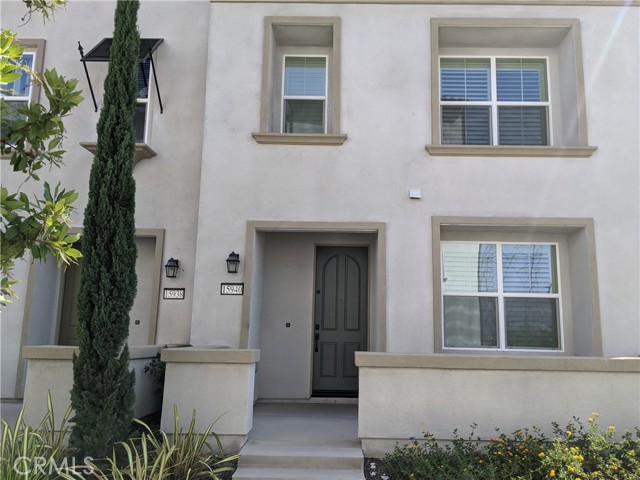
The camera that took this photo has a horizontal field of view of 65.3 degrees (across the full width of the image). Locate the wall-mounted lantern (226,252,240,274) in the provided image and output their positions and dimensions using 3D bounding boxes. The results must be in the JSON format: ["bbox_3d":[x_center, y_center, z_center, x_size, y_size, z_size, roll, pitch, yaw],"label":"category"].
[{"bbox_3d":[-1.262,0.334,7.303,0.175,0.305,0.210,1,-9,1],"label":"wall-mounted lantern"}]

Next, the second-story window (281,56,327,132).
[{"bbox_3d":[-0.258,-2.385,8.409,0.765,1.510,0.100,1,-9,1],"label":"second-story window"}]

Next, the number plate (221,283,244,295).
[{"bbox_3d":[-1.286,0.726,7.338,0.331,0.180,0.030,1,-9,1],"label":"number plate"}]

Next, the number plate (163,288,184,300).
[{"bbox_3d":[-2.328,0.863,7.969,0.332,0.180,0.030,1,-9,1],"label":"number plate"}]

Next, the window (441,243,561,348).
[{"bbox_3d":[2.842,0.881,7.833,1.856,1.690,0.100,1,-9,1],"label":"window"}]

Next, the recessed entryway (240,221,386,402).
[{"bbox_3d":[-0.073,1.157,7.742,2.083,2.715,1.010,1,-9,1],"label":"recessed entryway"}]

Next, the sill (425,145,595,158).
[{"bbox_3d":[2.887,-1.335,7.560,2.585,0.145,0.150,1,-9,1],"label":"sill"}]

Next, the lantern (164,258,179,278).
[{"bbox_3d":[-2.359,0.445,7.940,0.175,0.305,0.210,1,-9,1],"label":"lantern"}]

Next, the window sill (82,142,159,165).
[{"bbox_3d":[-3.240,-1.359,8.079,1.030,0.255,0.540,1,-9,1],"label":"window sill"}]

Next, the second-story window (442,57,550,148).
[{"bbox_3d":[2.911,-2.270,8.328,1.855,1.670,0.100,1,-9,1],"label":"second-story window"}]

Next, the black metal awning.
[{"bbox_3d":[-3.233,-2.882,8.208,1.155,1.375,0.760,1,-9,1],"label":"black metal awning"}]

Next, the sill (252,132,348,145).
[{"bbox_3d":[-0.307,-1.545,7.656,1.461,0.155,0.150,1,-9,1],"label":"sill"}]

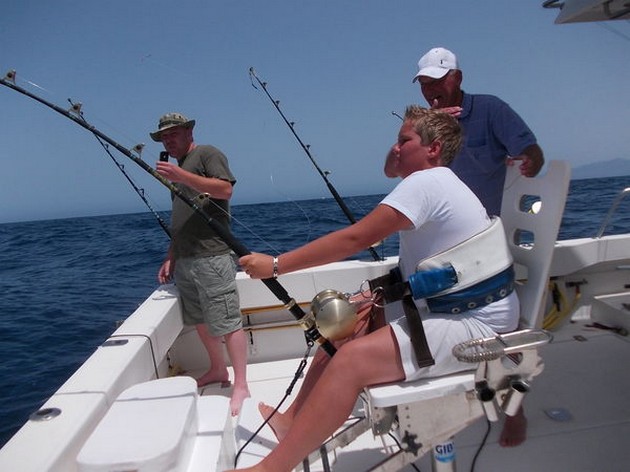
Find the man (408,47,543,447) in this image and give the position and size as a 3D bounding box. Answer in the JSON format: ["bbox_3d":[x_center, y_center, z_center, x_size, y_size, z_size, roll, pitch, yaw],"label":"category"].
[{"bbox_3d":[0.713,0.044,2.380,0.660,1.770,0.480,0,5,43],"label":"man"}]

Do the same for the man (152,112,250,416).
[{"bbox_3d":[-0.700,0.132,3.130,0.540,1.750,0.500,-1,5,38],"label":"man"}]

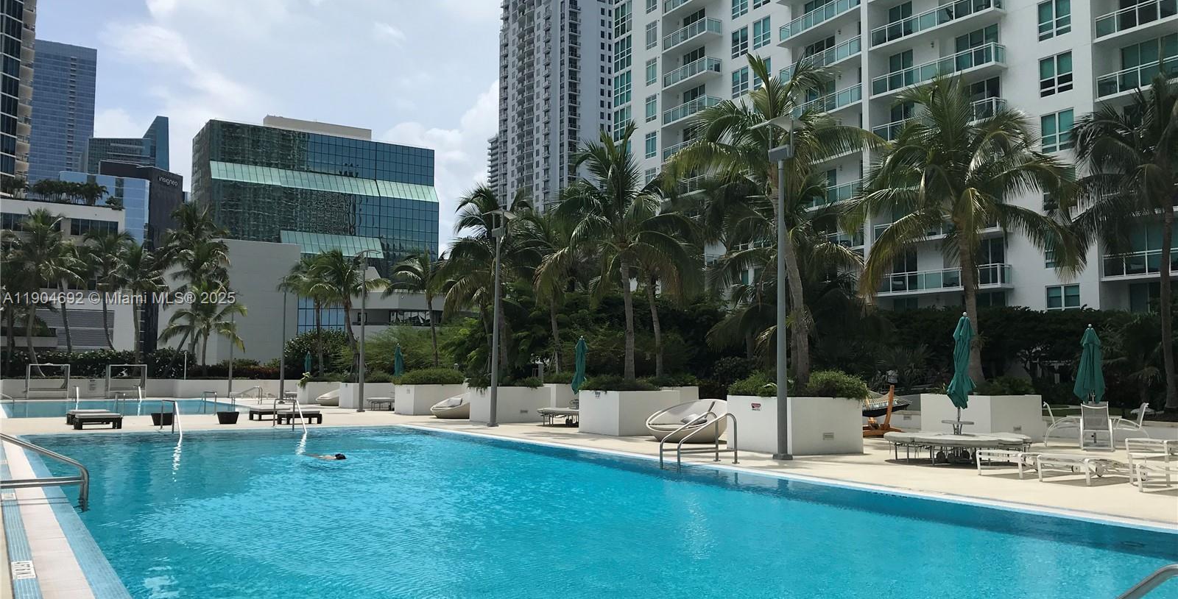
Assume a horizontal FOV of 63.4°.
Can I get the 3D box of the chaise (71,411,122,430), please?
[{"bbox_3d":[-12.850,3.172,24.944,1.050,0.390,1.250,3,-5,-31],"label":"chaise"}]

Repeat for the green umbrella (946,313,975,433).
[{"bbox_3d":[6.664,1.555,17.100,0.500,2.630,0.500,0,-4,0],"label":"green umbrella"}]

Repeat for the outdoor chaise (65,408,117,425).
[{"bbox_3d":[-14.234,3.333,27.139,1.050,0.390,1.250,3,-5,-31],"label":"outdoor chaise"}]

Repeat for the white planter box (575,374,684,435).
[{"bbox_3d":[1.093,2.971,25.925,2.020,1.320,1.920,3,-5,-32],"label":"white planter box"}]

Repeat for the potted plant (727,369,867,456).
[{"bbox_3d":[4.108,2.228,19.073,1.820,1.560,1.820,3,-5,-31],"label":"potted plant"}]

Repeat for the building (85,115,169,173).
[{"bbox_3d":[-203.429,-31.306,420.000,30.000,104.000,26.000,0,-4,0],"label":"building"}]

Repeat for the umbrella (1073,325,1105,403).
[{"bbox_3d":[11.096,1.879,21.100,0.660,2.628,0.660,0,-4,0],"label":"umbrella"}]

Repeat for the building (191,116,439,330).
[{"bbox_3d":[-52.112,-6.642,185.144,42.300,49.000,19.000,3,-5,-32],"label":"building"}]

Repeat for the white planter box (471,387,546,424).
[{"bbox_3d":[-2.426,3.207,29.178,1.820,1.060,1.820,3,-5,-32],"label":"white planter box"}]

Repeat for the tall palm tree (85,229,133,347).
[{"bbox_3d":[-27.922,0.218,55.197,2.800,7.910,2.800,3,-5,-31],"label":"tall palm tree"}]

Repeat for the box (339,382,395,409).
[{"bbox_3d":[-9.261,3.983,39.934,1.820,1.060,1.820,3,-5,-32],"label":"box"}]

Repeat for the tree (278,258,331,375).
[{"bbox_3d":[-13.780,1.039,46.284,2.700,5.642,2.700,3,-5,-31],"label":"tree"}]

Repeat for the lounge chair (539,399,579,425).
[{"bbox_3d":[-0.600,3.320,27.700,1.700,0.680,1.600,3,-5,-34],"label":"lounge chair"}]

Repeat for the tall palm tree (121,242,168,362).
[{"bbox_3d":[-24.820,0.568,52.731,2.700,7.043,2.700,3,-5,-31],"label":"tall palm tree"}]

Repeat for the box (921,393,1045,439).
[{"bbox_3d":[8.902,2.693,21.617,1.860,1.060,1.780,3,-5,-32],"label":"box"}]

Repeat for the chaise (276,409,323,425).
[{"bbox_3d":[-8.415,3.385,27.533,1.280,0.400,0.750,3,-5,-32],"label":"chaise"}]

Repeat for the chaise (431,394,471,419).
[{"bbox_3d":[-4.230,3.469,31.403,1.900,0.880,1.900,3,-5,-30],"label":"chaise"}]

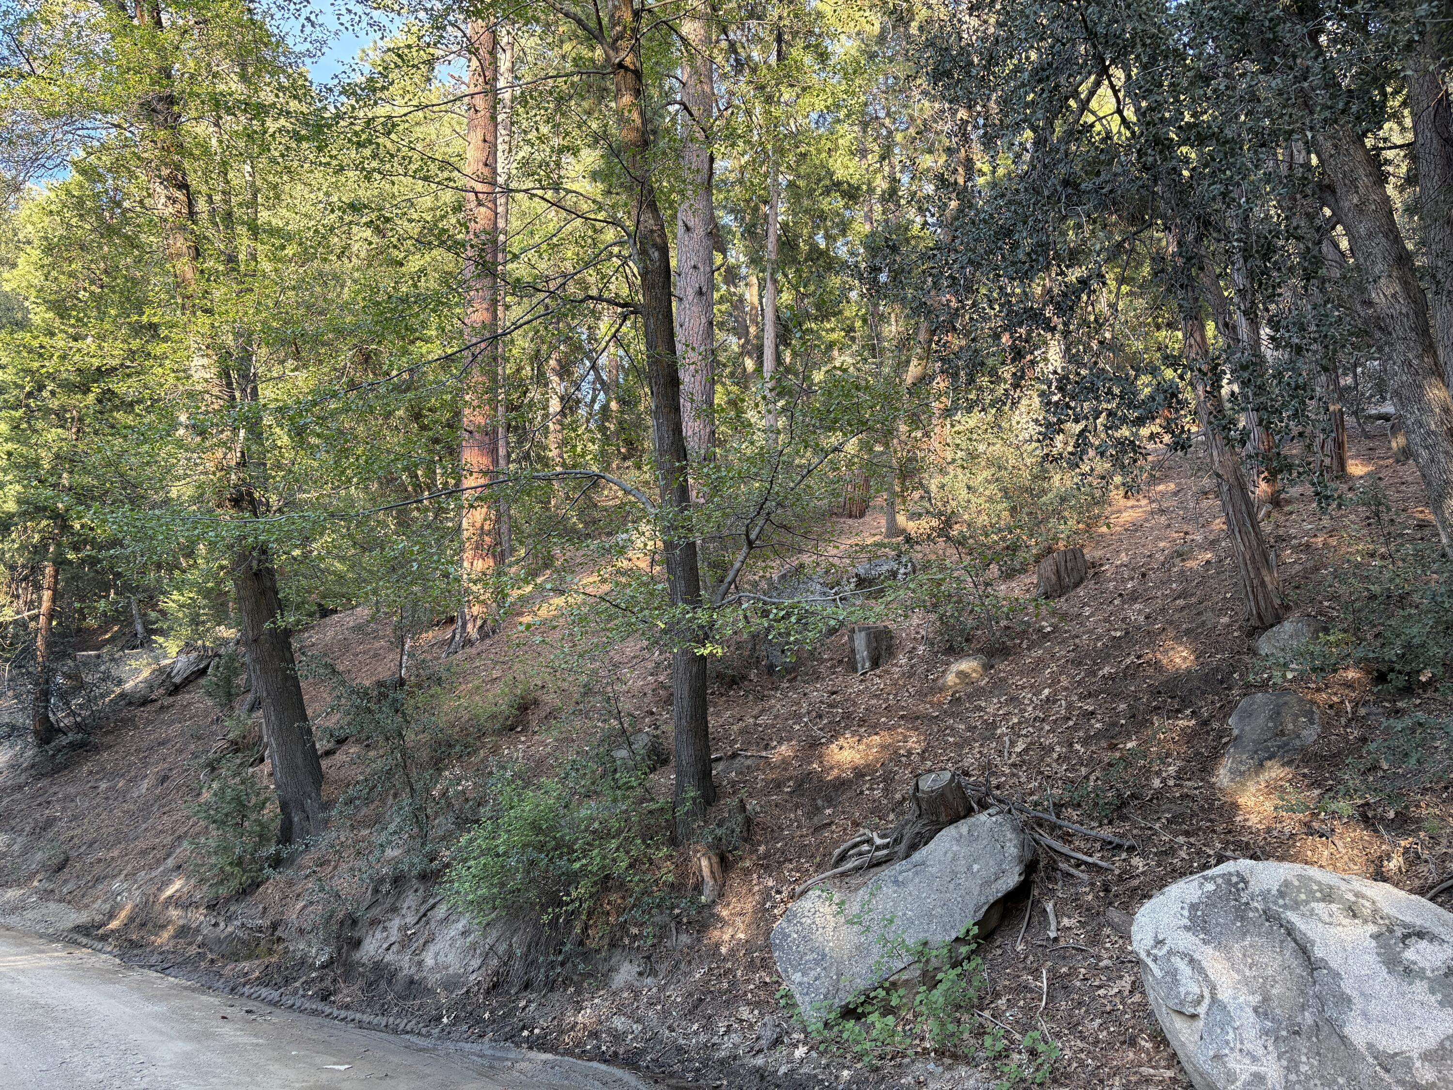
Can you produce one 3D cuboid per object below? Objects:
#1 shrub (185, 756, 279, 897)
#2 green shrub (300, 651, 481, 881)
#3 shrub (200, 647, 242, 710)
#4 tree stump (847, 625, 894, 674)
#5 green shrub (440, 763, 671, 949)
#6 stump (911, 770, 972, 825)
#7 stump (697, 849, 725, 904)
[{"bbox_3d":[-3.115,1.758,6.900,0.560,0.850,0.560,0,-6,0],"label":"shrub"},{"bbox_3d":[-2.094,1.349,6.900,1.020,1.320,0.900,0,-6,0],"label":"green shrub"},{"bbox_3d":[-5.318,1.406,11.500,0.430,0.650,0.430,0,-6,0],"label":"shrub"},{"bbox_3d":[1.264,0.920,9.600,0.387,0.424,0.380,0,-6,0],"label":"tree stump"},{"bbox_3d":[-0.843,1.621,5.900,1.164,0.910,1.050,0,-6,0],"label":"green shrub"},{"bbox_3d":[1.217,1.431,6.200,0.322,0.288,0.310,0,-6,0],"label":"stump"},{"bbox_3d":[-0.088,1.850,6.100,0.157,0.291,0.170,0,-6,0],"label":"stump"}]

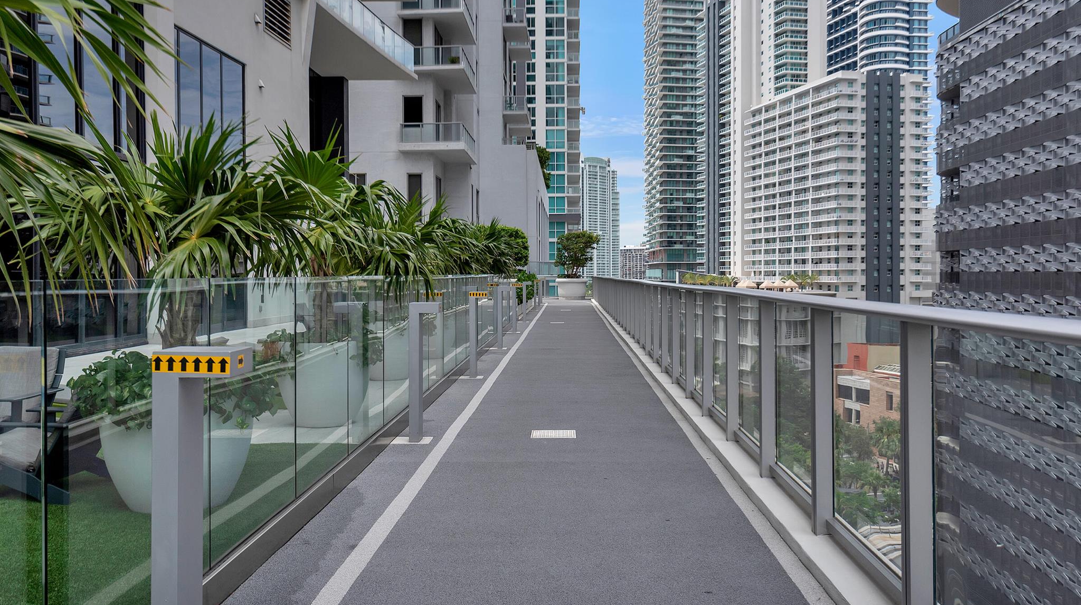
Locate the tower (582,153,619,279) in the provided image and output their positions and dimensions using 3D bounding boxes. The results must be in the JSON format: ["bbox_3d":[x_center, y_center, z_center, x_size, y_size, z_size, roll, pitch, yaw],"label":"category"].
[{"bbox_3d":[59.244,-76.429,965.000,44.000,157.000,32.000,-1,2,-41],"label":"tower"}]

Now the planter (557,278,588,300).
[{"bbox_3d":[1.457,-0.650,42.000,1.460,1.020,1.460,0,1,0],"label":"planter"}]

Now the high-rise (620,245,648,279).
[{"bbox_3d":[124.285,-40.491,1200.000,44.000,68.000,26.000,0,1,3],"label":"high-rise"}]

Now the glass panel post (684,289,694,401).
[{"bbox_3d":[1.398,0.400,8.450,0.080,1.000,0.075,0,1,2],"label":"glass panel post"}]

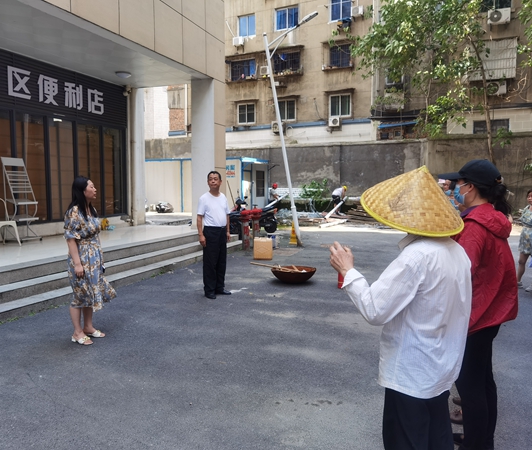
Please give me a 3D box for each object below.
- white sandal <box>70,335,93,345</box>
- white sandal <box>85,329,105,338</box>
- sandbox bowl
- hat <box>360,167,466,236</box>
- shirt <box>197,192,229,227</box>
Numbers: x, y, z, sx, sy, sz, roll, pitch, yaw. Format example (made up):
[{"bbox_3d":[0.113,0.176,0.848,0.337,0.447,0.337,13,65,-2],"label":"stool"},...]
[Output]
[{"bbox_3d":[-1.818,1.130,4.628,0.225,0.075,0.085,2,5,24],"label":"white sandal"},{"bbox_3d":[-1.771,1.114,4.818,0.225,0.075,0.085,0,5,5],"label":"white sandal"},{"bbox_3d":[0.449,0.822,7.497,0.720,0.205,0.720,0,5,0],"label":"sandbox bowl"},{"bbox_3d":[0.613,-0.146,1.881,0.420,0.200,0.420,-1,32,-17],"label":"hat"},{"bbox_3d":[-0.749,-0.217,6.550,0.460,0.500,0.270,-4,6,-40],"label":"shirt"}]

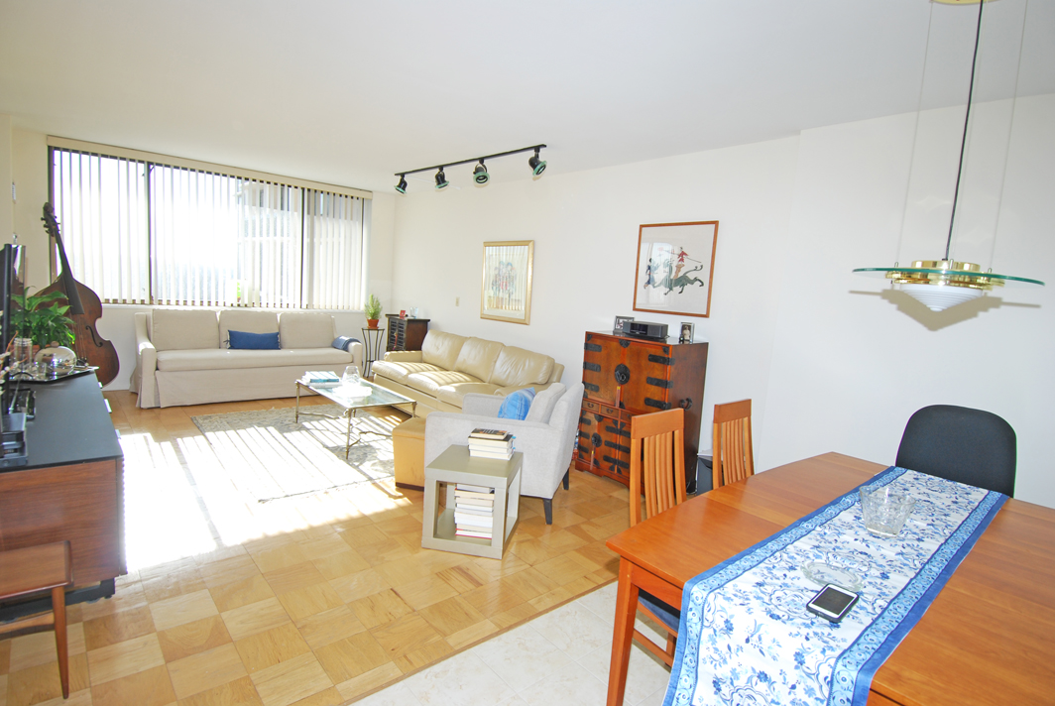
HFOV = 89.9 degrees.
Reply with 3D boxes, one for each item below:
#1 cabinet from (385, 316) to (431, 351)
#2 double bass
[{"bbox_3d":[-1.596,-0.011,6.947,0.315,0.893,0.603,-2,9,-42],"label":"cabinet"},{"bbox_3d":[-4.370,-0.474,5.031,0.370,1.875,0.620,0,9,27],"label":"double bass"}]

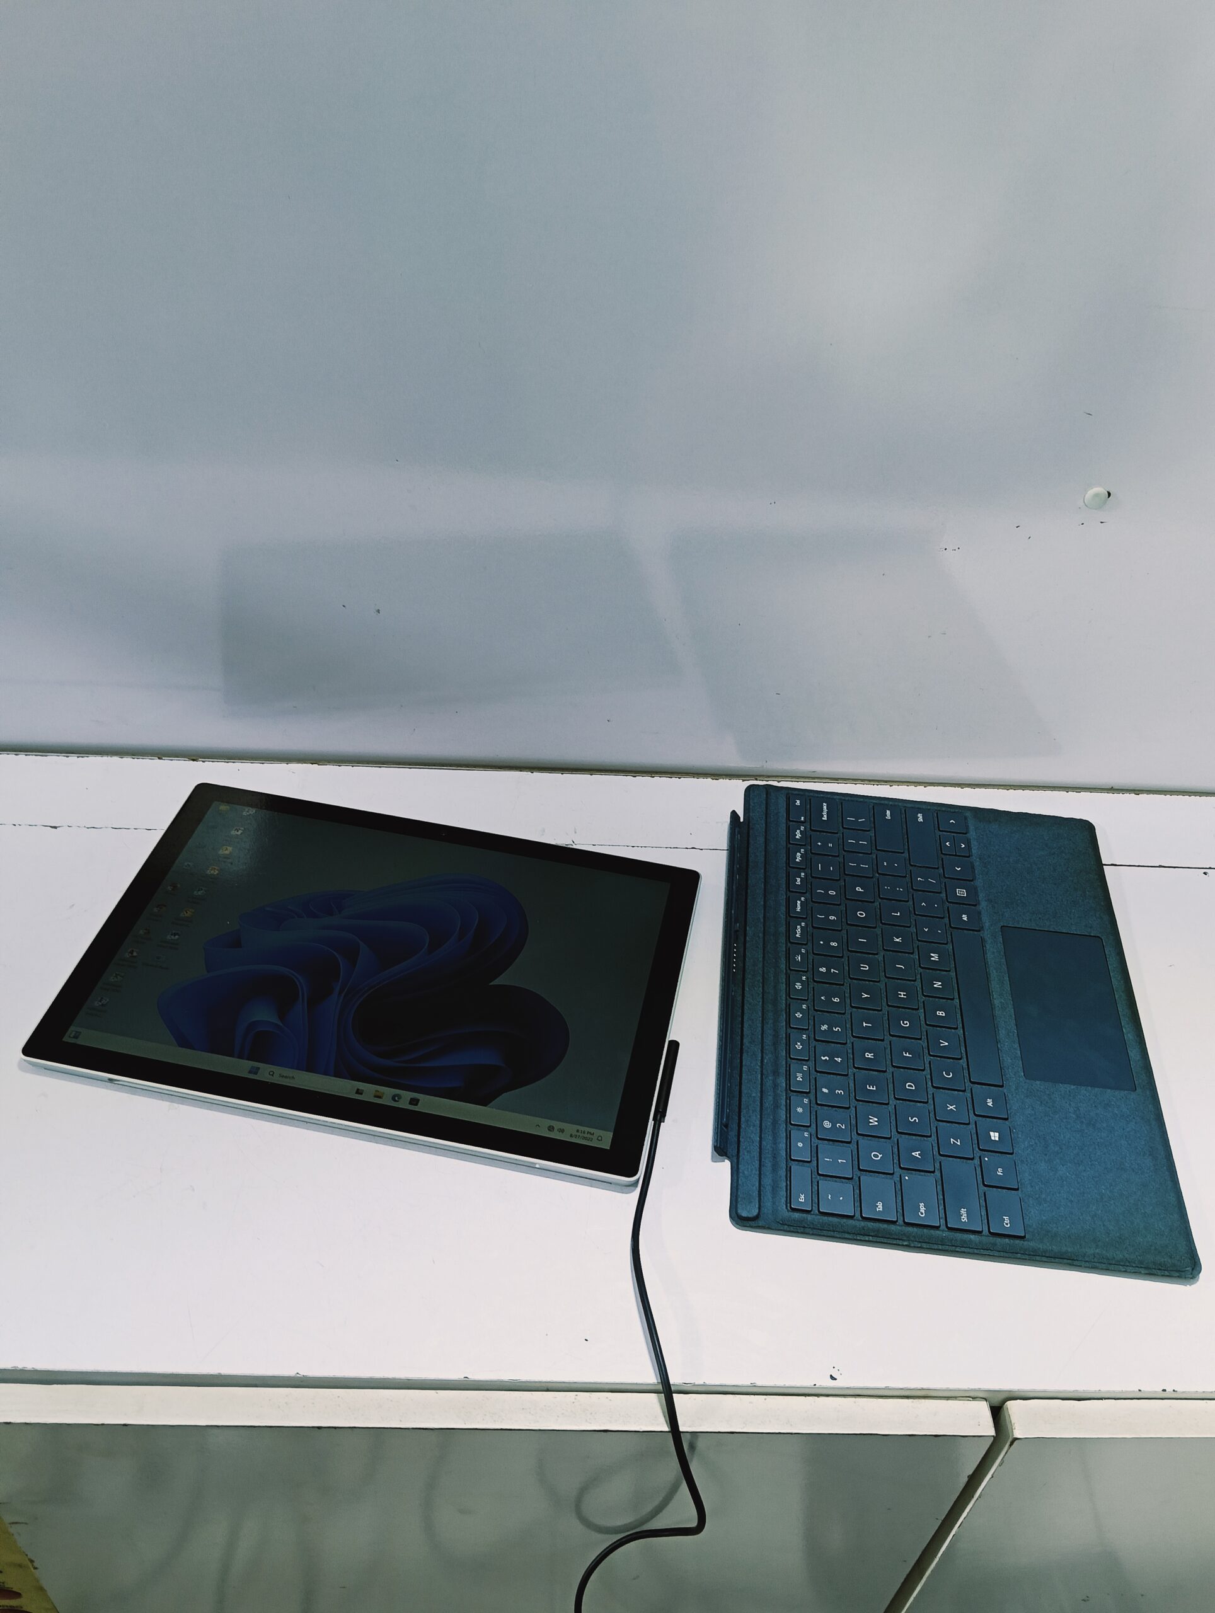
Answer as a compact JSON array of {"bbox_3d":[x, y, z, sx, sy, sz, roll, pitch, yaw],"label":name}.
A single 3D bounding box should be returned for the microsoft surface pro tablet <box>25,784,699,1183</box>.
[{"bbox_3d":[-0.110,0.078,0.640,0.292,0.009,0.201,9,42,6],"label":"microsoft surface pro tablet"}]

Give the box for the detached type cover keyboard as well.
[{"bbox_3d":[0.165,0.097,0.651,0.212,0.006,0.295,6,42,3],"label":"detached type cover keyboard"}]

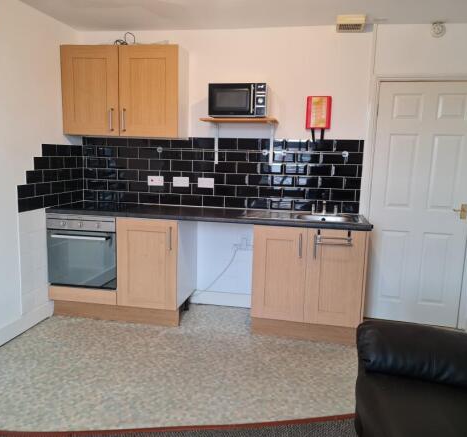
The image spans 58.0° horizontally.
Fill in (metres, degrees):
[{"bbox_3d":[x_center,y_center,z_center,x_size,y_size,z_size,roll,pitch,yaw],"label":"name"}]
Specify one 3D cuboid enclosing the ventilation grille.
[{"bbox_3d":[0.894,-1.481,3.217,0.211,0.062,0.220,3,9,10],"label":"ventilation grille"}]

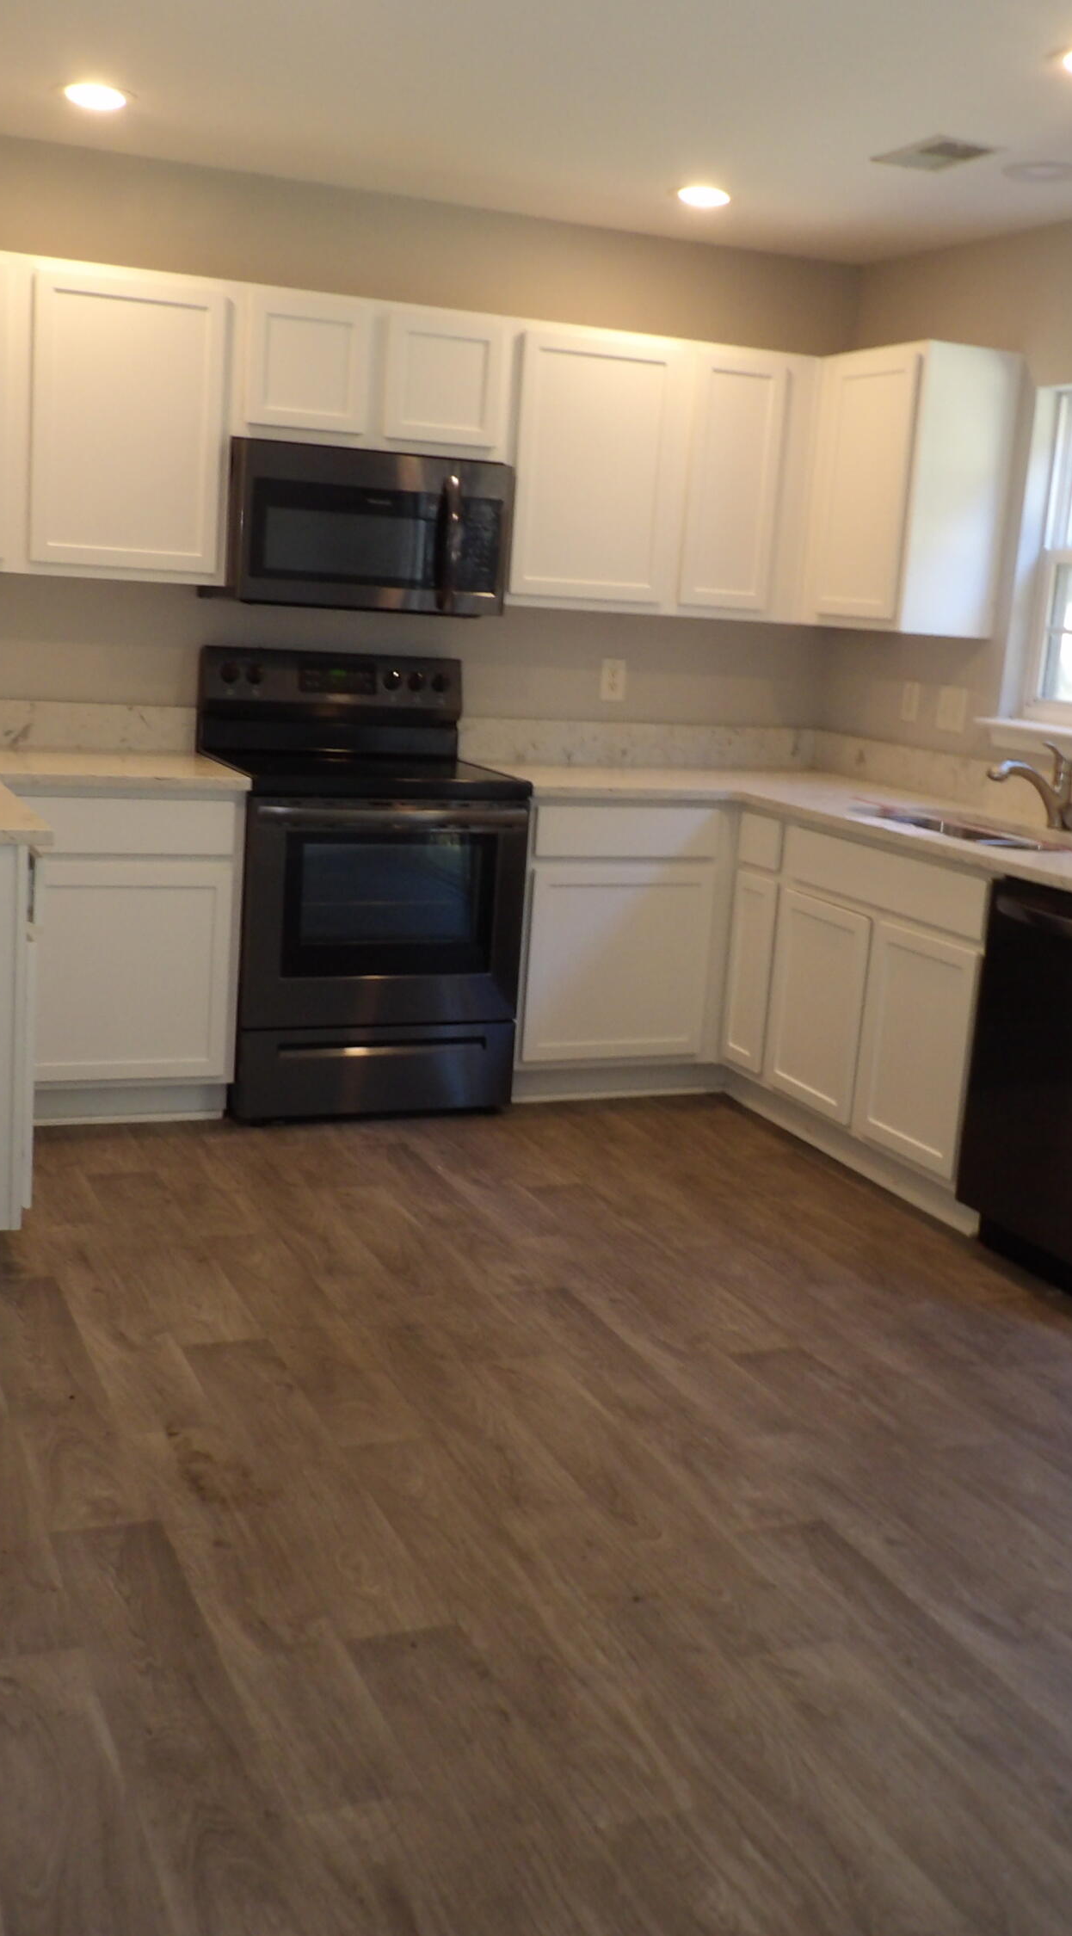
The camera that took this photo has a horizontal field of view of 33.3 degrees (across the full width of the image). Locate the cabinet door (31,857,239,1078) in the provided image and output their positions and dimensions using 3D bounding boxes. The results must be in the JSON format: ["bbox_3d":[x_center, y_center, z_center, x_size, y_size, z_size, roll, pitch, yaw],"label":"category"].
[{"bbox_3d":[-1.036,0.015,4.485,0.540,0.552,0.020,-1,13,-23],"label":"cabinet door"}]

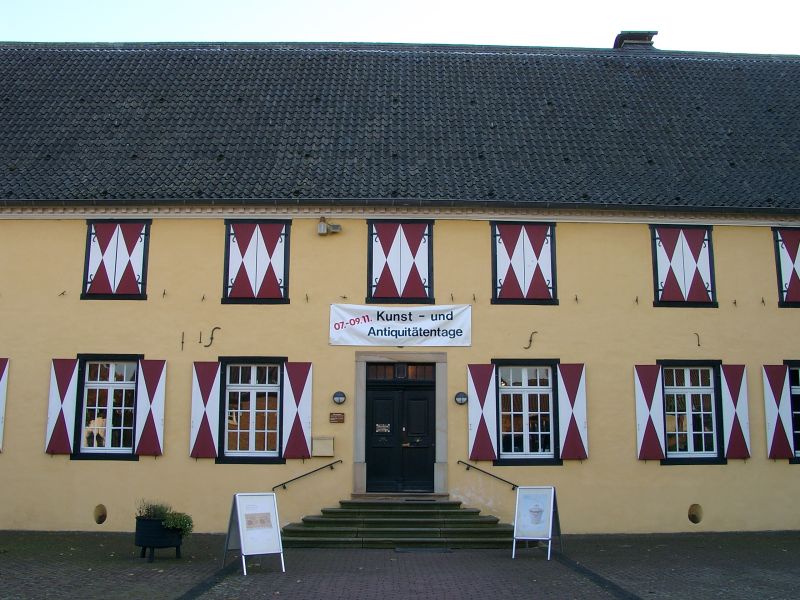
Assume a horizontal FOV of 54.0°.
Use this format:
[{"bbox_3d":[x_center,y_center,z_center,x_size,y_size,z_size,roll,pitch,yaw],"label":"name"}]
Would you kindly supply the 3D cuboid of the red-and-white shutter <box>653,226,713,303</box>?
[{"bbox_3d":[6.089,-0.740,16.858,1.116,1.565,0.050,0,-9,-1],"label":"red-and-white shutter"}]

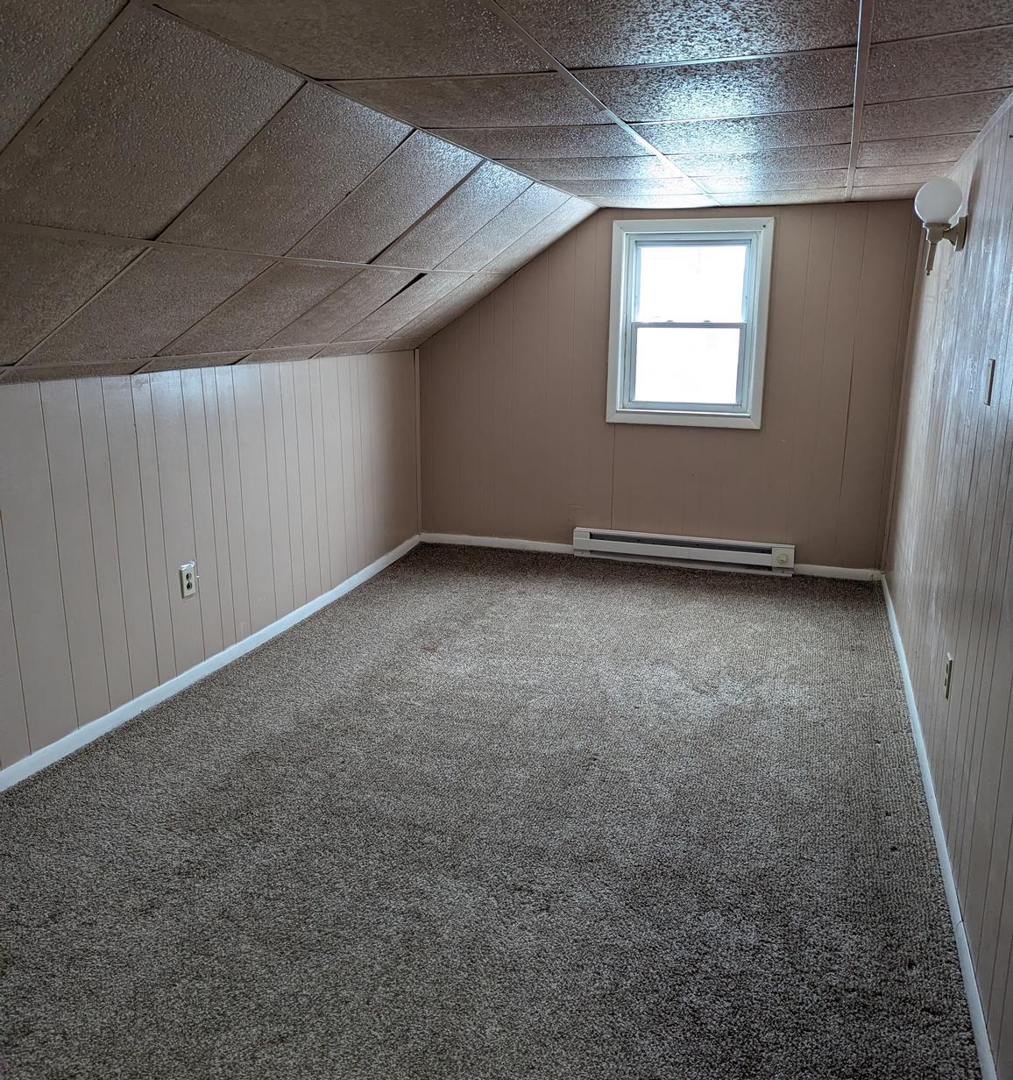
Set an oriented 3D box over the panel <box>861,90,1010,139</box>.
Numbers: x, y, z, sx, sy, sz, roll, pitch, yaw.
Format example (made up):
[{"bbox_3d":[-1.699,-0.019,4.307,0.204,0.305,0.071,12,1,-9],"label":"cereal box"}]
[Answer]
[{"bbox_3d":[1.172,-1.185,2.636,0.341,0.020,0.601,5,15,18],"label":"panel"}]

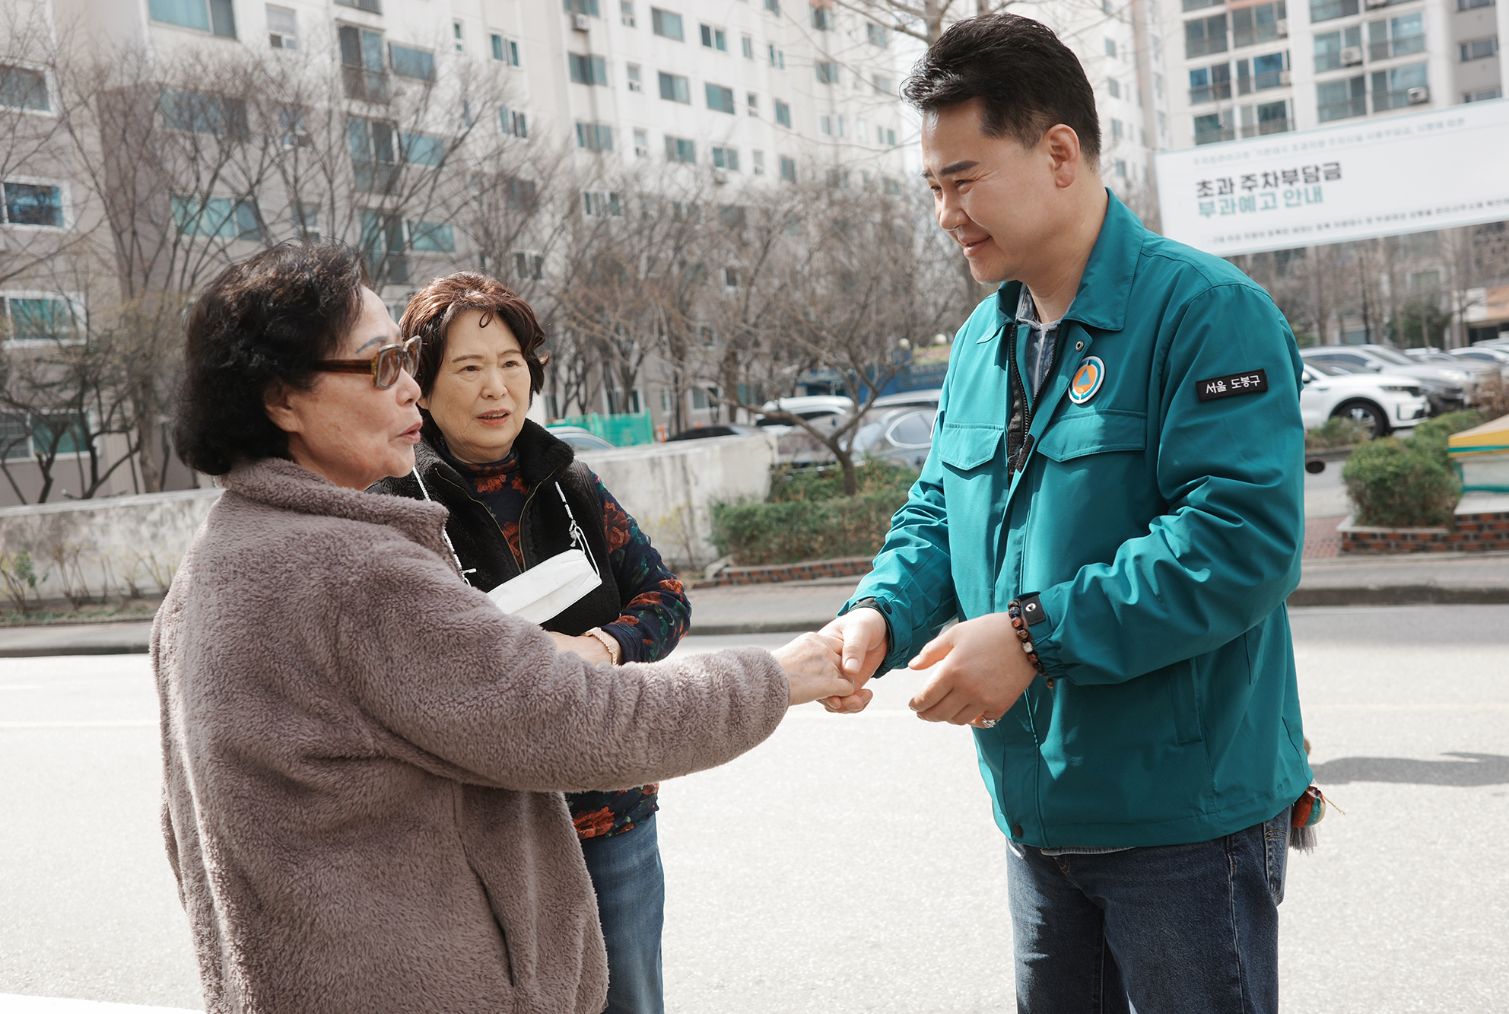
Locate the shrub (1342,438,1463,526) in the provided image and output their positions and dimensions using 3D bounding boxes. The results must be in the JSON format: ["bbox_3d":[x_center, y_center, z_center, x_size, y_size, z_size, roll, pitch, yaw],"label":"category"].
[{"bbox_3d":[4.575,-0.176,11.950,0.680,0.620,0.680,-4,4,31],"label":"shrub"}]

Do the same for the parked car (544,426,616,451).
[{"bbox_3d":[-2.612,-0.356,23.000,4.600,1.500,1.830,-5,4,12],"label":"parked car"}]

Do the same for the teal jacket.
[{"bbox_3d":[0.336,0.018,1.800,0.490,0.690,0.550,-8,4,-30],"label":"teal jacket"}]

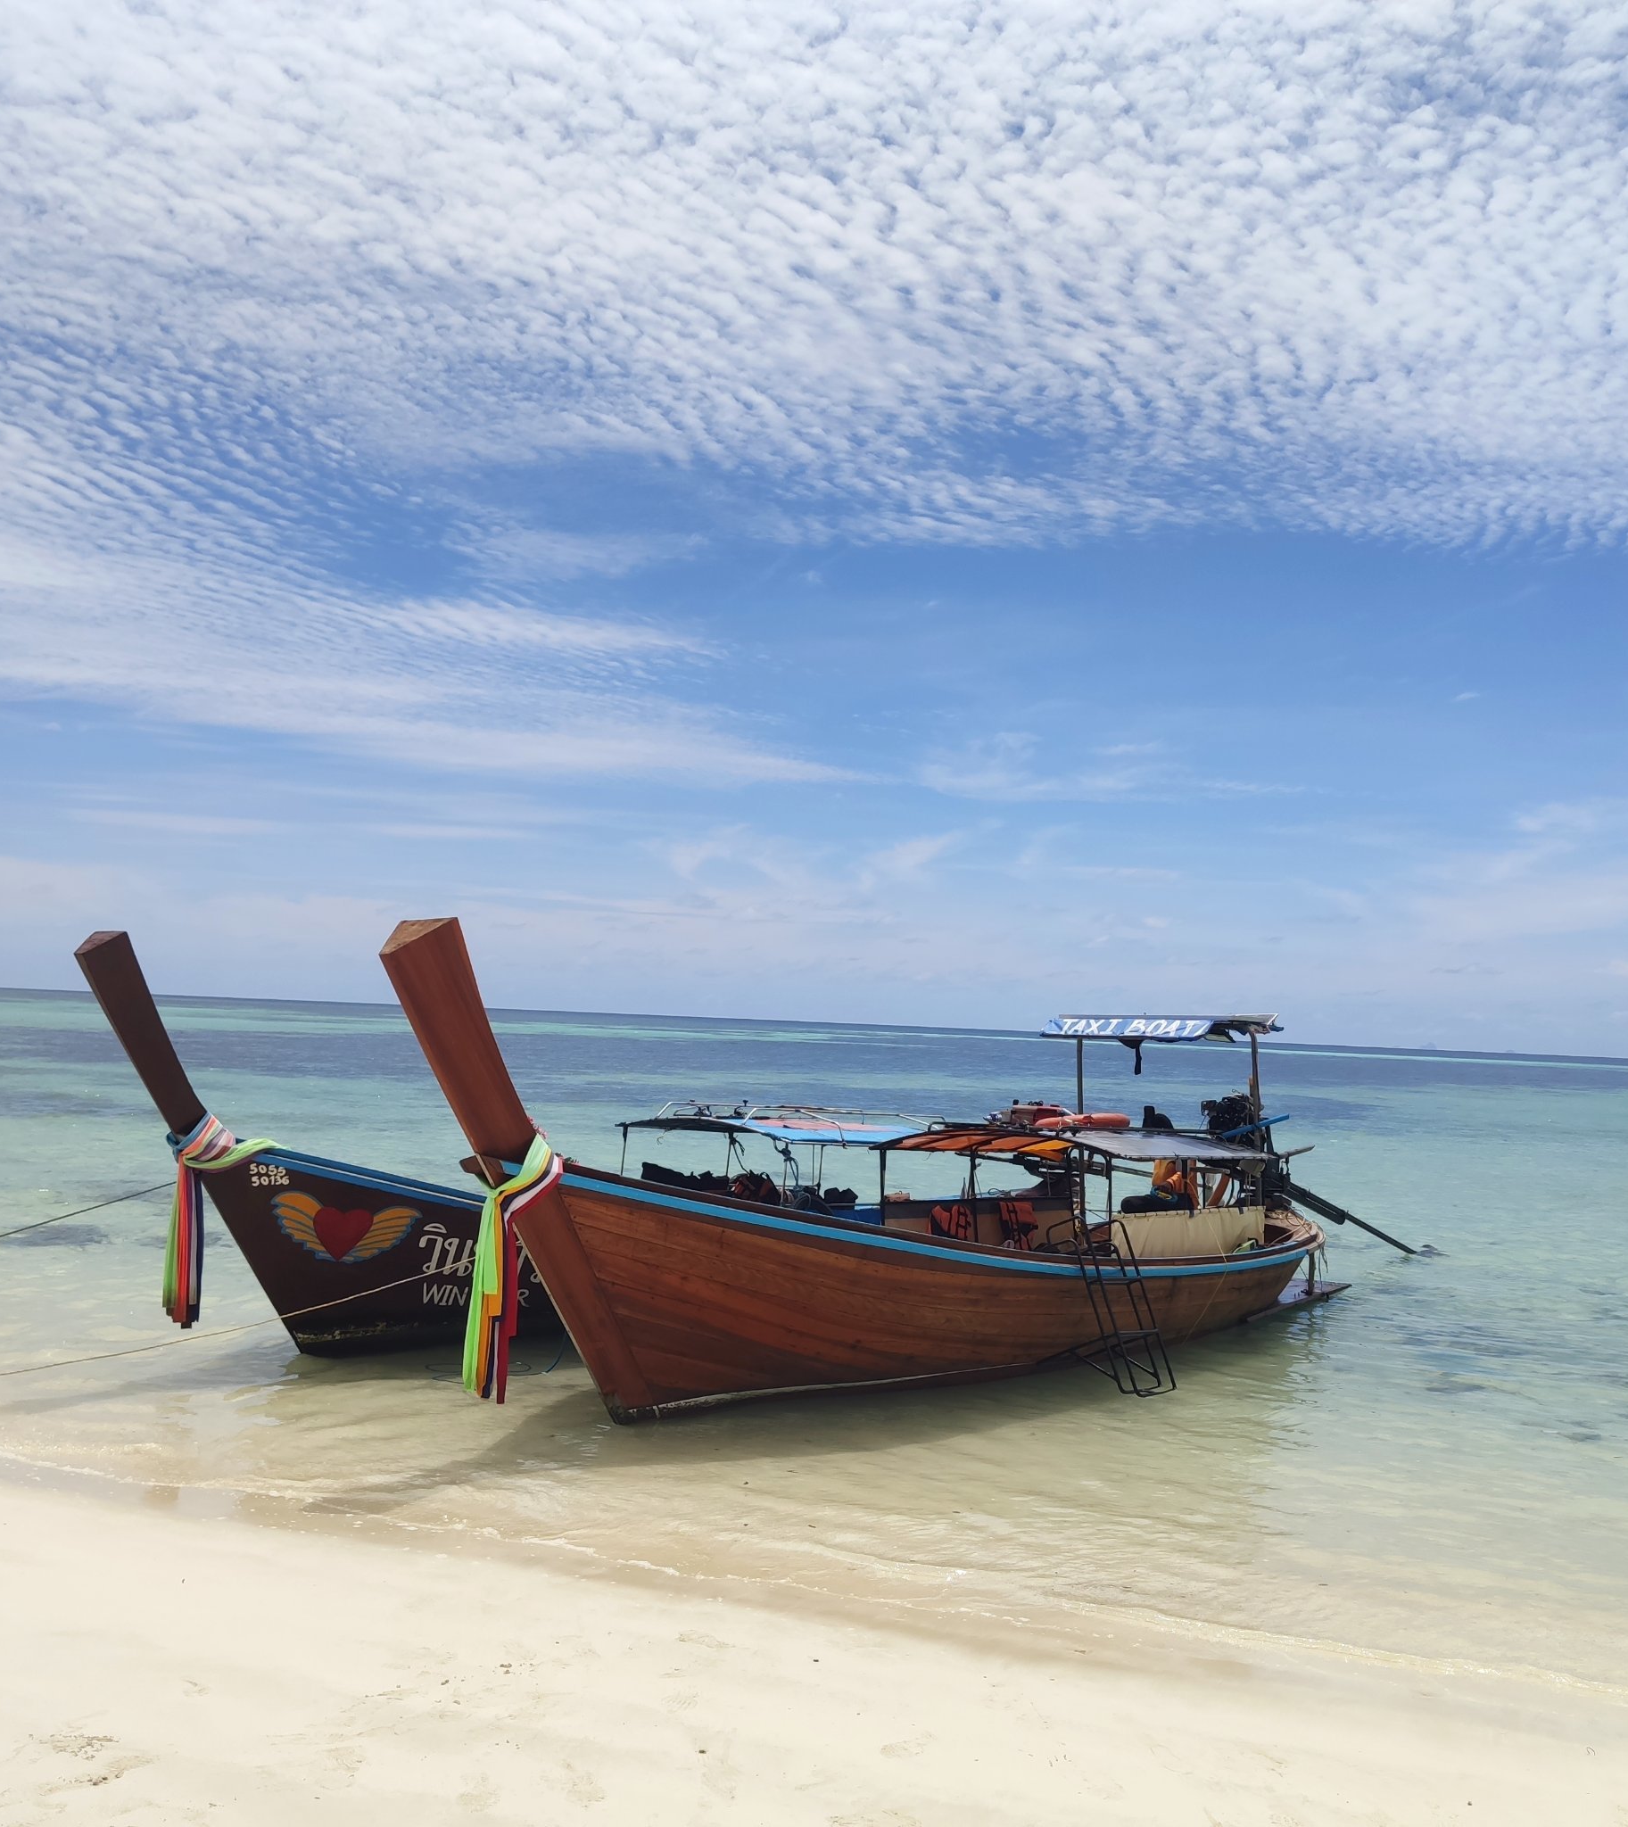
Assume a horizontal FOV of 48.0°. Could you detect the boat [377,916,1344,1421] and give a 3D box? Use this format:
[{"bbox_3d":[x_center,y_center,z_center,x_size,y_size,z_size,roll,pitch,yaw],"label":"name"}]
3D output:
[{"bbox_3d":[1.031,1.725,12.262,2.050,2.752,9.288,-3,-7,43],"label":"boat"}]

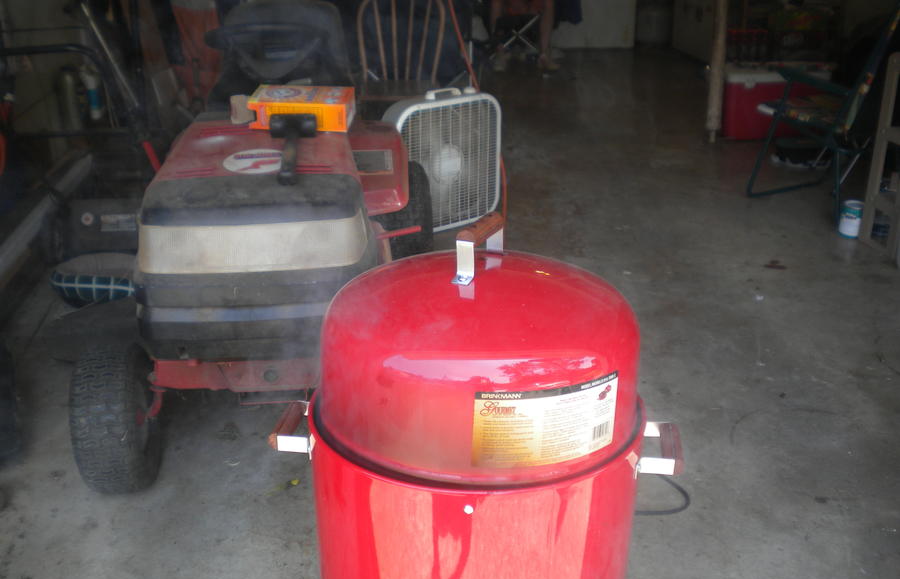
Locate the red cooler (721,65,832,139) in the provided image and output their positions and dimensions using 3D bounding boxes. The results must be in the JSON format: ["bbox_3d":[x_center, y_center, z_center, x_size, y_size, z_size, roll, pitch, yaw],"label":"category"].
[{"bbox_3d":[1.871,-1.095,5.273,0.580,0.380,0.360,1,22,5],"label":"red cooler"}]

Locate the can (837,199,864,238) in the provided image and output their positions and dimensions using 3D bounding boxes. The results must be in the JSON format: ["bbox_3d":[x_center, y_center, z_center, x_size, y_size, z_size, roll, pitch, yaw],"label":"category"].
[{"bbox_3d":[1.610,-0.277,3.607,0.109,0.124,0.109,9,24,23],"label":"can"}]

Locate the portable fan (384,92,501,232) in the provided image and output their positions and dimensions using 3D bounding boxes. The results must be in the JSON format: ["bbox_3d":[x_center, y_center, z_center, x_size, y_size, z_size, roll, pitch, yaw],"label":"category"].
[{"bbox_3d":[-0.029,-0.526,3.671,0.522,0.570,0.115,-17,27,-35],"label":"portable fan"}]

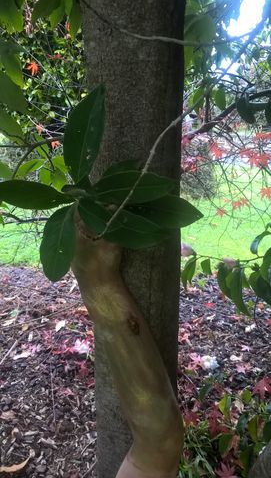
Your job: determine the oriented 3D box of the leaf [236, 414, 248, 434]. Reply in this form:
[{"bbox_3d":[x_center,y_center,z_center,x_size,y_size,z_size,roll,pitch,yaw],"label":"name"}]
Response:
[{"bbox_3d":[0.364,0.628,1.300,0.036,0.066,0.022,14,11,11],"label":"leaf"}]

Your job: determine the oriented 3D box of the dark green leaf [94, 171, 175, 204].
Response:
[{"bbox_3d":[-0.001,-0.073,0.540,0.113,0.044,0.025,2,11,0],"label":"dark green leaf"}]

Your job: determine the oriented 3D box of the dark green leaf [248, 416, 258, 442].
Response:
[{"bbox_3d":[0.401,0.645,1.300,0.034,0.086,0.024,0,11,17],"label":"dark green leaf"}]

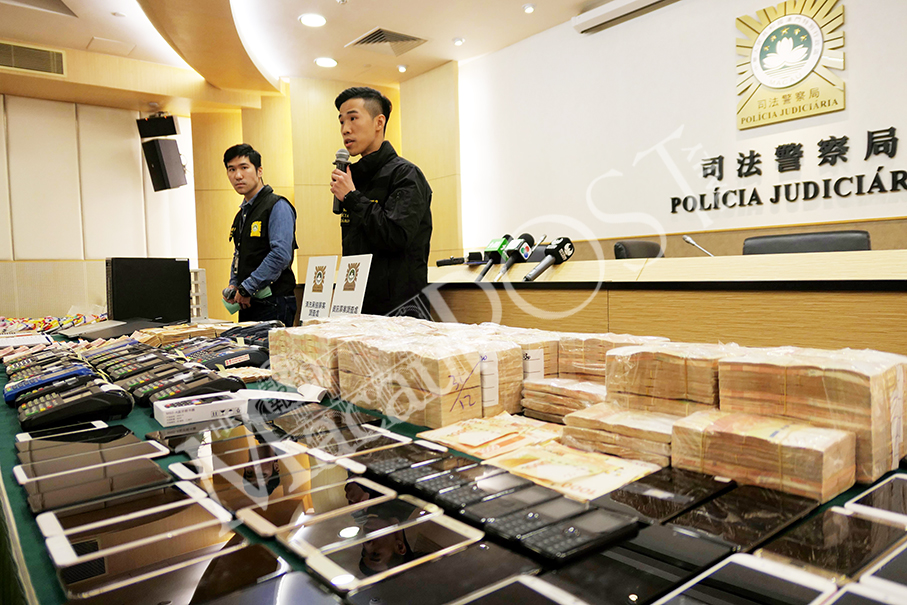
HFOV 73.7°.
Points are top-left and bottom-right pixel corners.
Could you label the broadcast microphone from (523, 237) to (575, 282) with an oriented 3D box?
[{"bbox_3d":[0.414,-0.177,2.617,0.300,0.066,0.066,-38,25,-27],"label":"broadcast microphone"}]

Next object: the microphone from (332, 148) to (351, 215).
[{"bbox_3d":[-0.413,-0.443,2.220,0.062,0.250,0.062,3,-6,0],"label":"microphone"}]

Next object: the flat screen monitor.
[{"bbox_3d":[-1.646,-0.048,3.287,0.095,0.370,0.395,0,3,41],"label":"flat screen monitor"}]

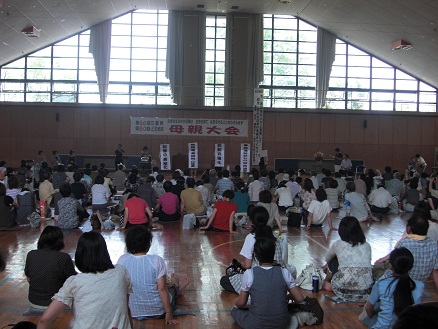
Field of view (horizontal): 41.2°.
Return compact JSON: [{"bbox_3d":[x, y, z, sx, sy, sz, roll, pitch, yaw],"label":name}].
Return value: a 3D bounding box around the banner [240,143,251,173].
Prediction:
[{"bbox_3d":[1.419,-0.326,30.600,0.490,1.500,0.040,1,1,-4],"label":"banner"}]

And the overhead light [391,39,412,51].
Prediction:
[{"bbox_3d":[9.317,-6.063,29.578,0.560,0.290,1.150,1,2,-4],"label":"overhead light"}]

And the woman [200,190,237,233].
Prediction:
[{"bbox_3d":[0.009,0.830,10.450,0.660,0.720,0.880,1,1,-12],"label":"woman"}]

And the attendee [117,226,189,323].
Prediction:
[{"bbox_3d":[-0.596,0.920,5.220,0.620,0.760,0.900,1,1,6],"label":"attendee"}]

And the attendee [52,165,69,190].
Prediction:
[{"bbox_3d":[-5.307,0.469,19.500,0.530,0.840,0.750,1,1,0],"label":"attendee"}]

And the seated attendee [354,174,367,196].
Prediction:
[{"bbox_3d":[4.502,0.710,18.400,0.520,0.750,0.720,1,1,-9],"label":"seated attendee"}]

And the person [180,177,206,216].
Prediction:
[{"bbox_3d":[-0.560,0.725,12.902,0.560,0.830,0.700,1,2,-4],"label":"person"}]

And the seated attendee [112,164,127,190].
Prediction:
[{"bbox_3d":[-3.579,0.454,21.076,0.520,0.860,0.700,1,2,-4],"label":"seated attendee"}]

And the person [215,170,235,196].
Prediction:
[{"bbox_3d":[0.186,0.602,17.505,0.560,0.850,0.700,1,2,-4],"label":"person"}]

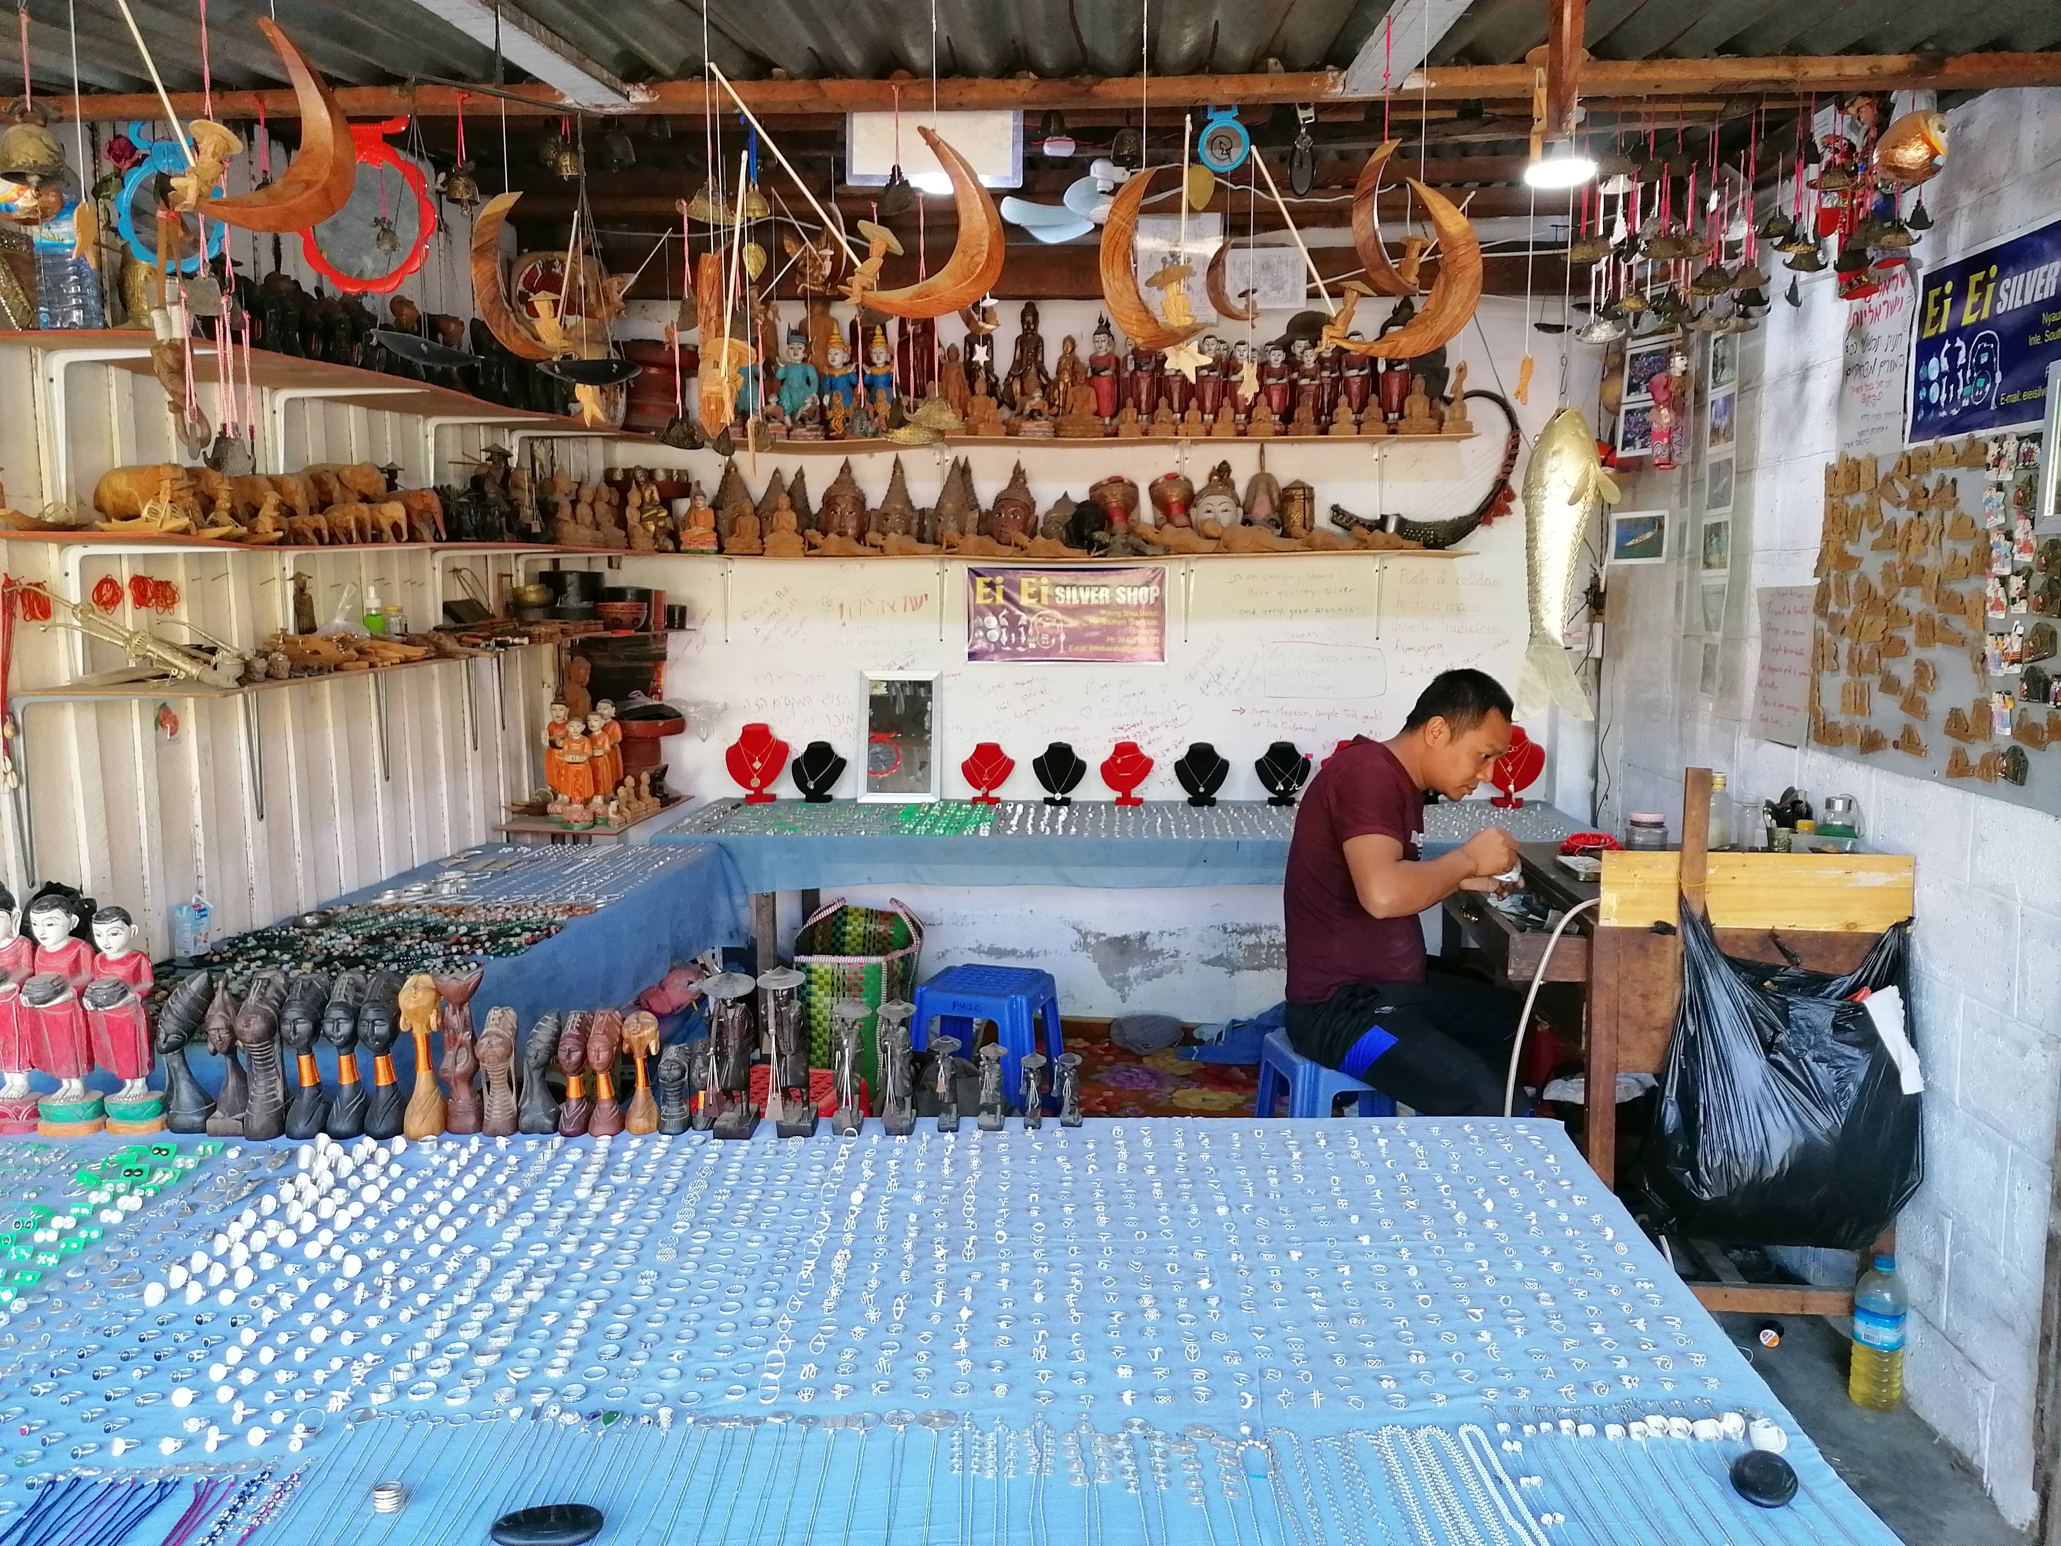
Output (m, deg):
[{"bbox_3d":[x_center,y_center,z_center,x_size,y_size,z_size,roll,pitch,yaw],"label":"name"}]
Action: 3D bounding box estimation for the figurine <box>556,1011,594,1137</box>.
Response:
[{"bbox_3d":[-0.616,0.402,2.170,0.043,0.165,0.049,1,8,5],"label":"figurine"}]

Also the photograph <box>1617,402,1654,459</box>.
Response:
[{"bbox_3d":[1.590,-0.885,4.161,0.010,0.140,0.195,-4,8,-28],"label":"photograph"}]

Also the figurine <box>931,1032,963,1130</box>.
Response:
[{"bbox_3d":[-0.107,0.398,2.080,0.040,0.123,0.040,1,7,7],"label":"figurine"}]

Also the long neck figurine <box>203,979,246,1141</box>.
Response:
[{"bbox_3d":[-1.041,0.364,2.071,0.053,0.196,0.058,0,7,-1],"label":"long neck figurine"}]

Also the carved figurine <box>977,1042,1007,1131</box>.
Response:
[{"bbox_3d":[-0.052,0.424,2.182,0.041,0.119,0.037,0,8,0],"label":"carved figurine"}]

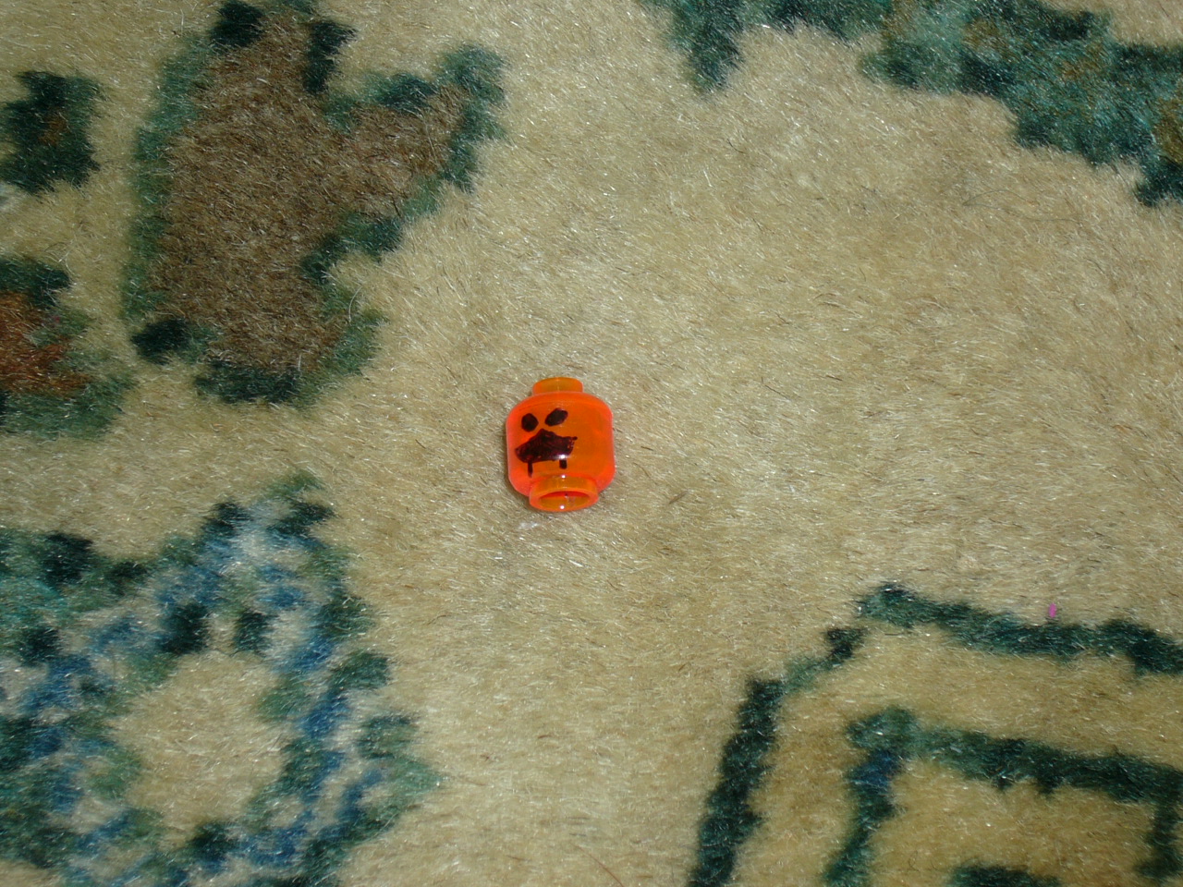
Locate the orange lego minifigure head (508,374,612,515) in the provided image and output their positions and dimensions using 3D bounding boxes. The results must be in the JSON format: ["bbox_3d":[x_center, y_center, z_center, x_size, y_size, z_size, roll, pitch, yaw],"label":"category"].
[{"bbox_3d":[-0.003,0.000,0.246,0.010,0.010,0.011,-10,68,17],"label":"orange lego minifigure head"}]

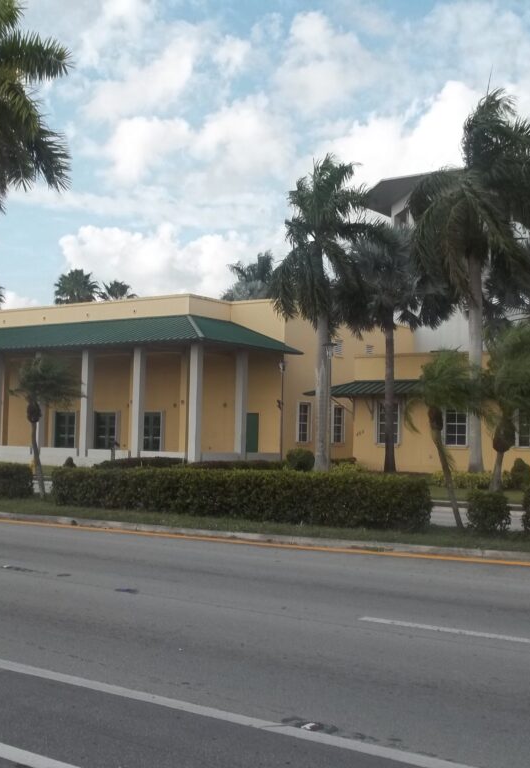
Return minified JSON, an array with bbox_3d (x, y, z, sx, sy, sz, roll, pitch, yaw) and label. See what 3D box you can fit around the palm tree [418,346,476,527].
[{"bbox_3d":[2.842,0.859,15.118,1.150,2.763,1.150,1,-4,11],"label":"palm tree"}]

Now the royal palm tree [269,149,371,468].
[{"bbox_3d":[2.301,-2.779,37.603,3.900,12.296,4.100,1,-3,0],"label":"royal palm tree"}]

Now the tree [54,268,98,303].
[{"bbox_3d":[-13.840,-1.832,72.397,3.300,13.573,3.300,1,-3,0],"label":"tree"}]

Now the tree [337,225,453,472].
[{"bbox_3d":[4.832,-1.345,36.824,4.300,9.440,4.300,1,-3,0],"label":"tree"}]

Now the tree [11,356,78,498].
[{"bbox_3d":[-4.657,0.925,20.757,1.500,3.032,1.450,2,-4,-13],"label":"tree"}]

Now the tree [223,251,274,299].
[{"bbox_3d":[-0.861,-1.817,62.246,3.900,13.249,3.900,1,-4,-1],"label":"tree"}]

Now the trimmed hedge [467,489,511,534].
[{"bbox_3d":[3.402,1.920,14.759,0.620,0.664,0.620,-1,-5,36],"label":"trimmed hedge"}]

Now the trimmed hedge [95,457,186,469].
[{"bbox_3d":[-5.325,3.411,41.685,4.200,0.586,1.000,-1,-5,36],"label":"trimmed hedge"}]

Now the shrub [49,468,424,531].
[{"bbox_3d":[-0.764,2.004,18.248,7.800,0.840,1.100,-1,-4,36],"label":"shrub"}]

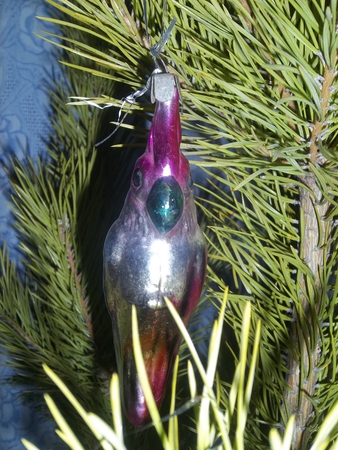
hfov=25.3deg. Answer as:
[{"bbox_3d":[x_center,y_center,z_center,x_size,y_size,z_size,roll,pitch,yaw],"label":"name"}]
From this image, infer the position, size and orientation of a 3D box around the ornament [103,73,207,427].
[{"bbox_3d":[-0.004,0.008,0.254,0.034,0.117,0.037,3,2,-12],"label":"ornament"}]

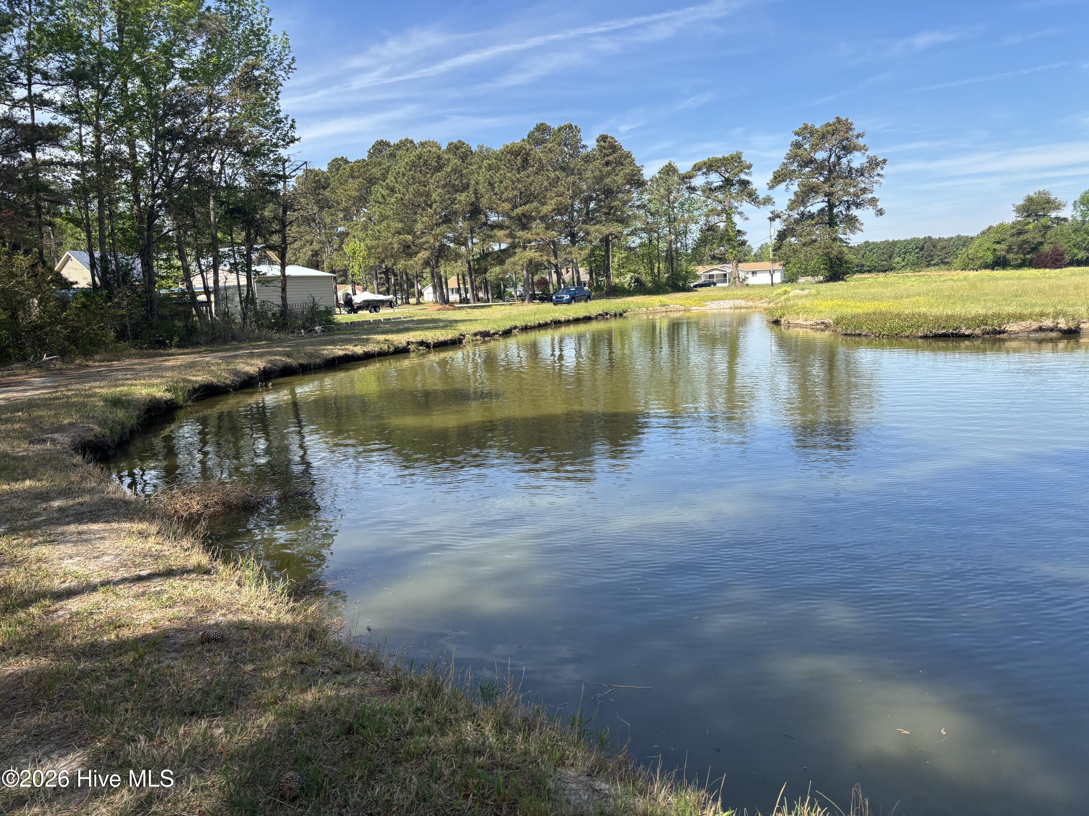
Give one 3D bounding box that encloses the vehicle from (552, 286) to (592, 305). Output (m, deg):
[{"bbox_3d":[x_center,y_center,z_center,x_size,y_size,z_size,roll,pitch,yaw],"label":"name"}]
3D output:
[{"bbox_3d":[2.696,-11.128,80.373,1.920,1.745,5.070,1,9,26],"label":"vehicle"}]

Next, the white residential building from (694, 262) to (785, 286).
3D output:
[{"bbox_3d":[36.966,-25.624,156.687,17.000,4.300,10.500,0,9,20],"label":"white residential building"}]

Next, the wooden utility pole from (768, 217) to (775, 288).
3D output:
[{"bbox_3d":[34.051,-23.320,122.251,0.330,10.300,0.330,0,9,16],"label":"wooden utility pole"}]

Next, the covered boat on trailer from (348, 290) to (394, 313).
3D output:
[{"bbox_3d":[-15.912,-9.839,75.355,2.350,2.000,7.000,1,9,27],"label":"covered boat on trailer"}]

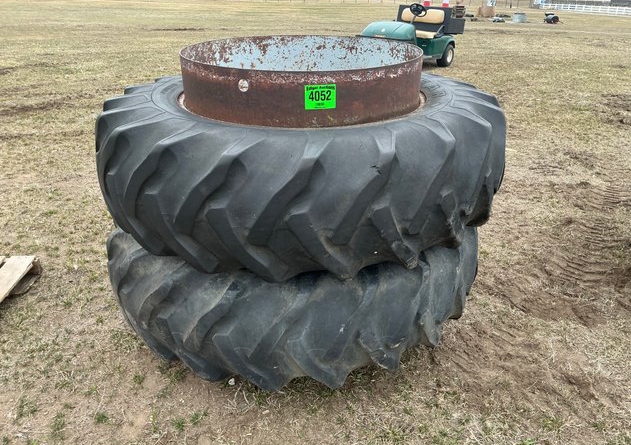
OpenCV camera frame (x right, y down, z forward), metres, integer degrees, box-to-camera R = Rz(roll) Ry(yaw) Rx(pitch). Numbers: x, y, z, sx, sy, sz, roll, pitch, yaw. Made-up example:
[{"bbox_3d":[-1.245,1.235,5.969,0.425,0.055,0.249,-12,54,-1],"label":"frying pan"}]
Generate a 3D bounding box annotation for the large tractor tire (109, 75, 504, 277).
[{"bbox_3d":[-0.054,-0.356,2.316,1.737,0.485,1.737,0,26,0],"label":"large tractor tire"}]

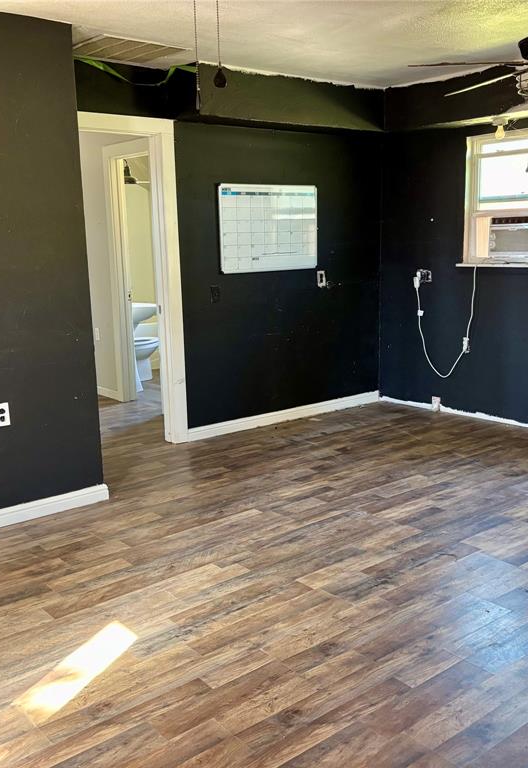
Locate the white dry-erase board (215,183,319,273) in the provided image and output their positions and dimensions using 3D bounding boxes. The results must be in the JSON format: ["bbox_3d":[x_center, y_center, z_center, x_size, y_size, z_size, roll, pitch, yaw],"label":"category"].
[{"bbox_3d":[0.057,-1.130,5.585,0.917,0.609,0.020,-10,14,-38],"label":"white dry-erase board"}]

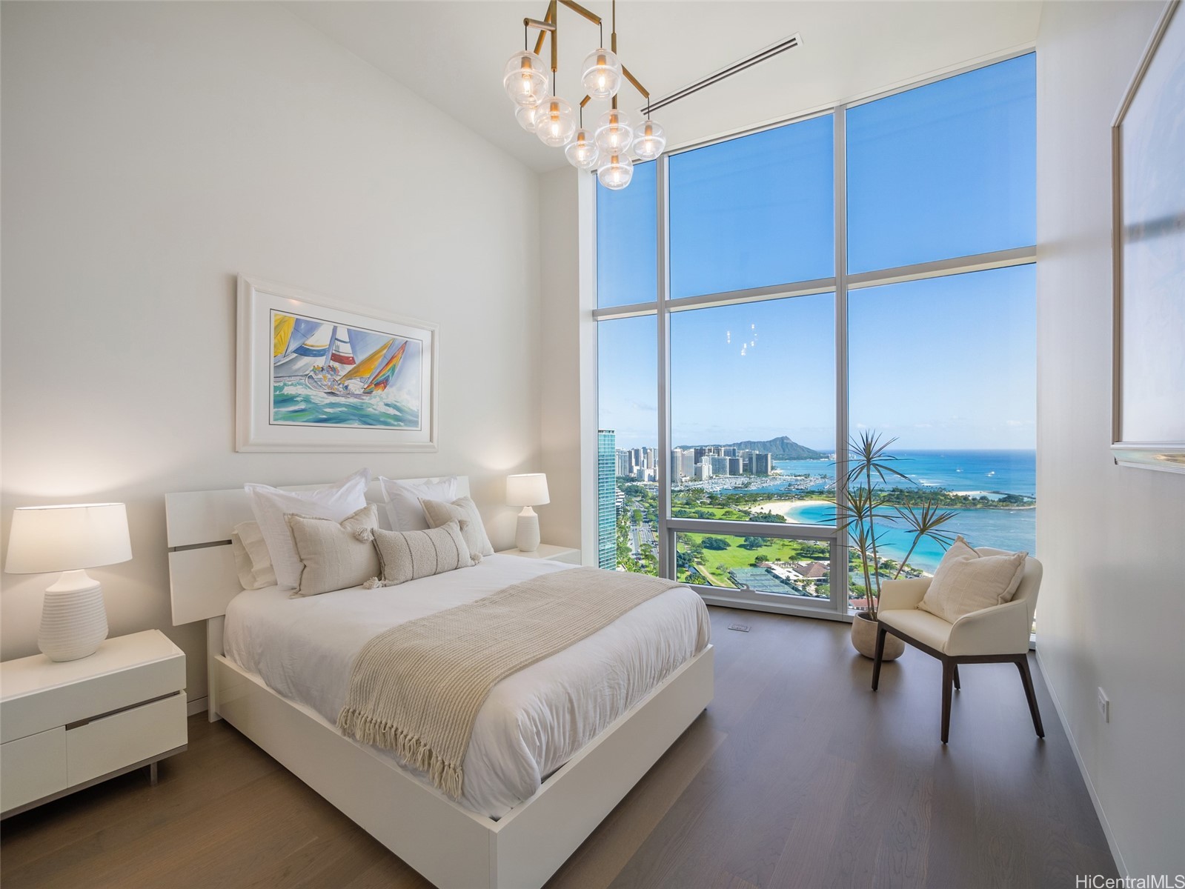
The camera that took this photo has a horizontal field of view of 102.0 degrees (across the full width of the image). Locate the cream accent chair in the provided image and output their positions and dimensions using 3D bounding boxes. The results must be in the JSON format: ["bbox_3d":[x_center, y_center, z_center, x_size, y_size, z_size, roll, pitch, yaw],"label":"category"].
[{"bbox_3d":[1.952,1.014,2.591,0.568,0.861,0.568,0,-1,-3],"label":"cream accent chair"}]

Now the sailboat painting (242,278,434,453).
[{"bbox_3d":[-1.647,-0.452,3.308,0.045,1.017,1.359,-1,-1,35],"label":"sailboat painting"}]

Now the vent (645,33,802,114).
[{"bbox_3d":[0.903,-2.797,3.650,1.264,0.040,0.114,-1,-1,35],"label":"vent"}]

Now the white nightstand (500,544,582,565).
[{"bbox_3d":[-0.508,1.228,4.403,0.490,0.477,0.696,-1,-1,35],"label":"white nightstand"}]

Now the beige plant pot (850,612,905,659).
[{"bbox_3d":[1.958,1.313,3.273,0.315,0.278,0.315,-1,-1,35],"label":"beige plant pot"}]

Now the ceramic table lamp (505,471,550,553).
[{"bbox_3d":[-0.598,0.640,4.480,0.395,0.699,0.395,0,-1,0],"label":"ceramic table lamp"}]

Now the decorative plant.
[{"bbox_3d":[2.049,0.564,3.251,0.696,1.306,0.639,-1,-1,35],"label":"decorative plant"}]

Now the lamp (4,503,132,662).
[{"bbox_3d":[-2.284,0.605,2.111,0.378,0.653,0.378,-1,-1,35],"label":"lamp"}]

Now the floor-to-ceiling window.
[{"bbox_3d":[1.597,-0.655,4.133,3.429,4.203,0.160,0,-1,25],"label":"floor-to-ceiling window"}]

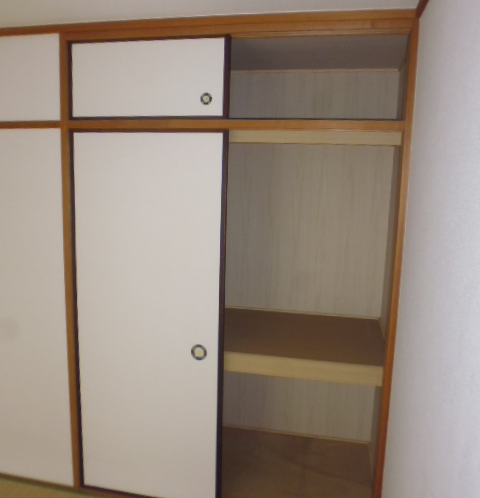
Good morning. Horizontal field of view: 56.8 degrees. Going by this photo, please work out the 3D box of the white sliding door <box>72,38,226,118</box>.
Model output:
[{"bbox_3d":[-0.421,-0.766,2.005,0.768,0.346,0.030,3,9,11],"label":"white sliding door"}]

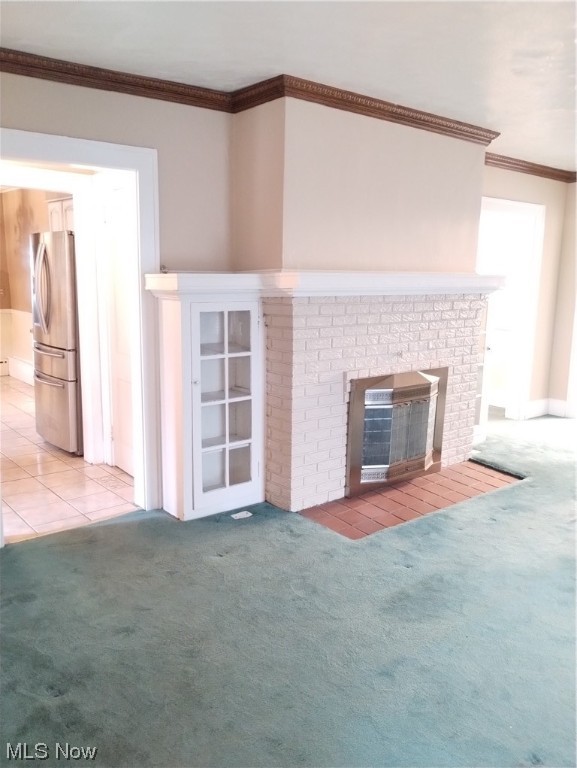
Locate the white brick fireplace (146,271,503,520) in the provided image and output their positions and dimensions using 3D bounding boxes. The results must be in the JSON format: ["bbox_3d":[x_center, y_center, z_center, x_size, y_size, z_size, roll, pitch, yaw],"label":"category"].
[{"bbox_3d":[0.533,-0.033,4.387,2.978,1.457,0.674,-7,13,-39],"label":"white brick fireplace"}]

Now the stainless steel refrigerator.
[{"bbox_3d":[-1.687,-0.377,5.303,0.800,1.770,0.860,-7,13,-39],"label":"stainless steel refrigerator"}]

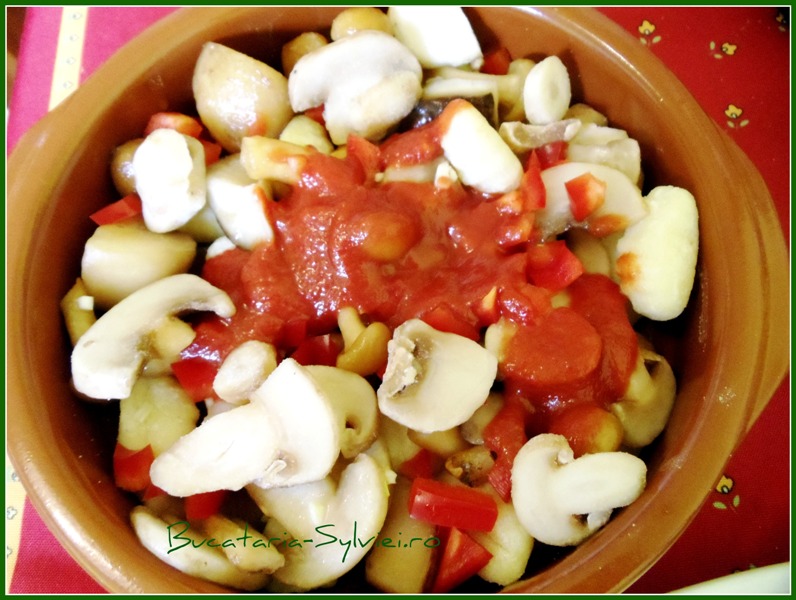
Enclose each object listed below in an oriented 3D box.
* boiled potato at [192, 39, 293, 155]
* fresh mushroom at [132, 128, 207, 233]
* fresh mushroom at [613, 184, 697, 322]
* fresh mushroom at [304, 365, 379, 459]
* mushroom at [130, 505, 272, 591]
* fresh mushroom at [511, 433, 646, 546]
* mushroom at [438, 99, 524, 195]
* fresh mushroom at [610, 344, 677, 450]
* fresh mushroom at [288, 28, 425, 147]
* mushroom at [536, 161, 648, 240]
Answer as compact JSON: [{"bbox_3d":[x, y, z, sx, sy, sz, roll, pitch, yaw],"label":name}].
[{"bbox_3d":[-0.057,-0.074,0.371,0.030,0.029,0.040,-27,96,-13],"label":"boiled potato"},{"bbox_3d":[-0.079,-0.041,0.350,0.024,0.023,0.035,6,90,-10],"label":"fresh mushroom"},{"bbox_3d":[0.086,-0.016,0.335,0.025,0.026,0.042,7,80,-11],"label":"fresh mushroom"},{"bbox_3d":[-0.022,0.037,0.335,0.033,0.016,0.030,39,81,4],"label":"fresh mushroom"},{"bbox_3d":[-0.063,0.080,0.328,0.049,0.020,0.019,30,56,-3],"label":"mushroom"},{"bbox_3d":[0.054,0.057,0.304,0.038,0.013,0.032,-12,72,6],"label":"fresh mushroom"},{"bbox_3d":[0.030,-0.053,0.355,0.018,0.021,0.034,-30,90,5],"label":"mushroom"},{"bbox_3d":[0.075,0.030,0.326,0.029,0.013,0.031,31,87,-6],"label":"fresh mushroom"},{"bbox_3d":[-0.016,-0.076,0.364,0.045,0.021,0.037,-17,81,2],"label":"fresh mushroom"},{"bbox_3d":[0.068,-0.035,0.353,0.039,0.017,0.027,9,91,9],"label":"mushroom"}]

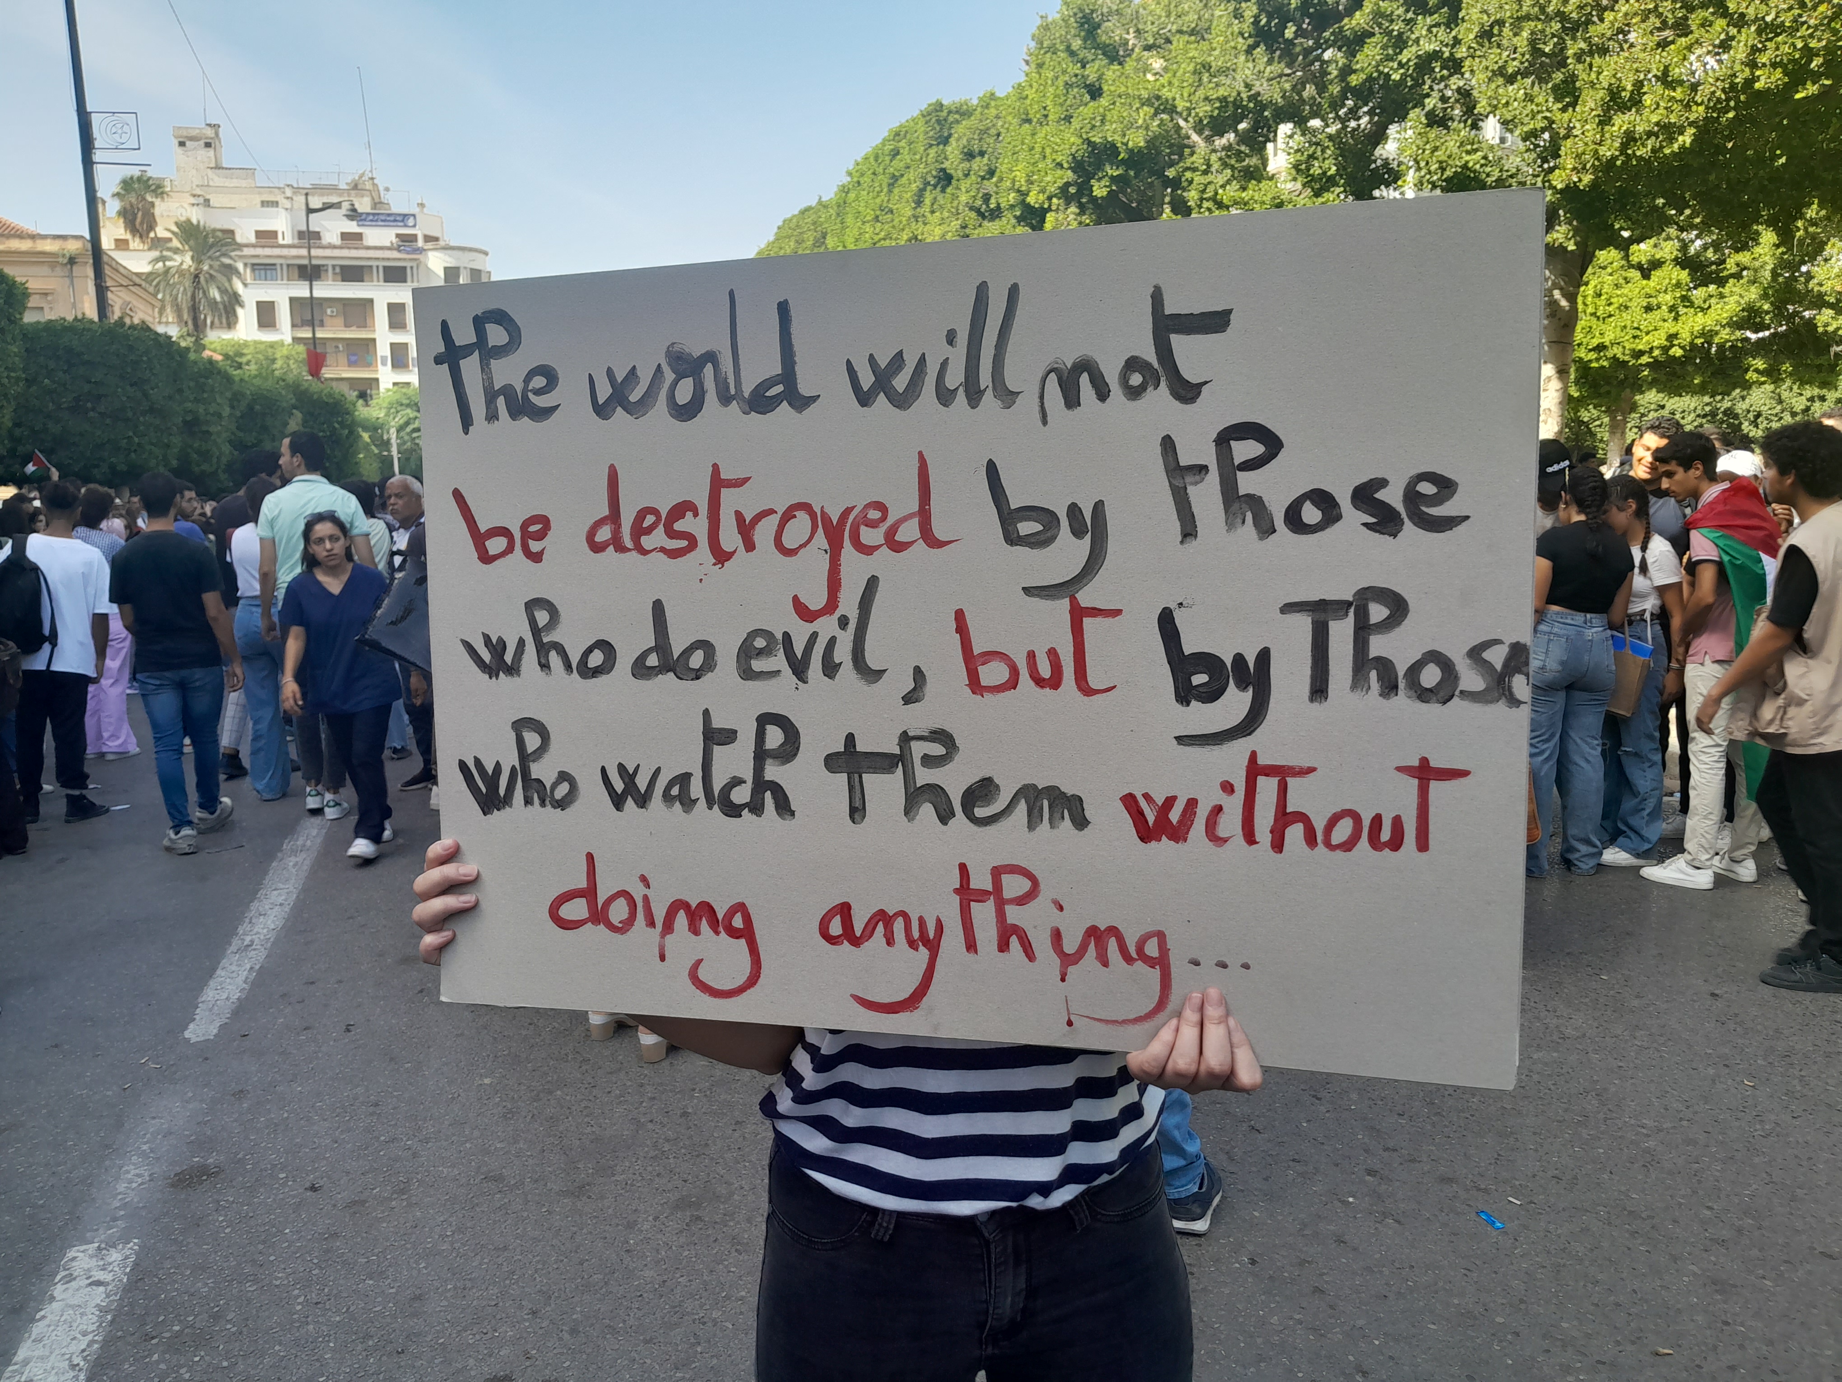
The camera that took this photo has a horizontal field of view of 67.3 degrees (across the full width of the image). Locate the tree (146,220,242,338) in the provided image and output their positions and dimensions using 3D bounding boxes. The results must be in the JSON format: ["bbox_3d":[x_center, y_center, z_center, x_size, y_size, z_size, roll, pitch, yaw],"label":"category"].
[{"bbox_3d":[-35.637,-15.633,68.676,4.800,15.000,4.800,-3,9,-18],"label":"tree"}]

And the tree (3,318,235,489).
[{"bbox_3d":[-17.000,-5.000,29.500,4.000,5.000,5.000,-3,9,-18],"label":"tree"}]

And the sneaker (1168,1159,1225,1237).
[{"bbox_3d":[0.610,1.088,3.081,0.105,0.110,0.285,2,9,14],"label":"sneaker"}]

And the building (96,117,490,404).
[{"bbox_3d":[-52.000,-30.600,120.000,27.000,30.500,18.000,-3,9,-13],"label":"building"}]

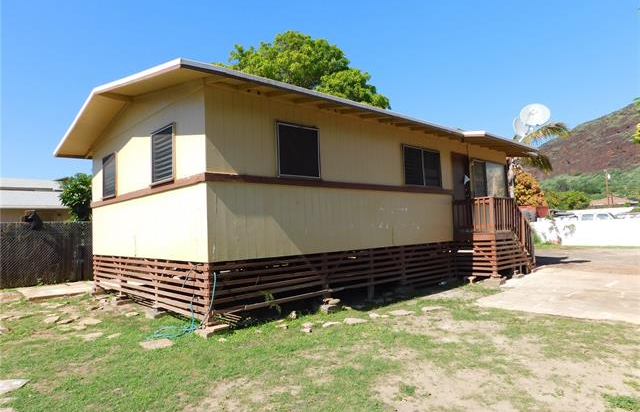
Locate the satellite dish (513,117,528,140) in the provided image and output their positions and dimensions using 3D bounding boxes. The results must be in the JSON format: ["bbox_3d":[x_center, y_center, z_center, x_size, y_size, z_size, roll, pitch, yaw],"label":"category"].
[{"bbox_3d":[5.910,-2.305,12.563,0.400,0.720,0.700,0,-4,-31],"label":"satellite dish"}]

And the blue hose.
[{"bbox_3d":[-2.010,1.381,6.044,1.100,0.800,0.750,1,-5,-42],"label":"blue hose"}]

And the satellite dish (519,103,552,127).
[{"bbox_3d":[6.650,-2.815,13.151,0.950,0.750,0.400,-4,-4,30],"label":"satellite dish"}]

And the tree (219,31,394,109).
[{"bbox_3d":[-0.931,-3.739,24.000,10.000,12.800,9.500,-2,-3,0],"label":"tree"}]

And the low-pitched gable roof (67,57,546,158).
[{"bbox_3d":[-0.402,-1.952,12.502,11.220,0.890,8.550,1,-5,-42],"label":"low-pitched gable roof"}]

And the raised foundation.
[{"bbox_3d":[0.294,1.507,11.583,10.130,1.050,6.930,1,-5,-42],"label":"raised foundation"}]

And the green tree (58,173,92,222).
[{"bbox_3d":[-7.477,0.624,13.500,1.900,3.400,1.900,-2,-3,0],"label":"green tree"}]

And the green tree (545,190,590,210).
[{"bbox_3d":[23.283,0.274,40.000,4.800,4.600,4.500,-2,-3,0],"label":"green tree"}]

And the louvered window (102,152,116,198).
[{"bbox_3d":[-4.876,-0.667,9.805,0.110,1.000,0.970,1,-5,-42],"label":"louvered window"}]

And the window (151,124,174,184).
[{"bbox_3d":[-2.825,-0.875,7.558,0.110,1.000,0.990,1,-5,-42],"label":"window"}]

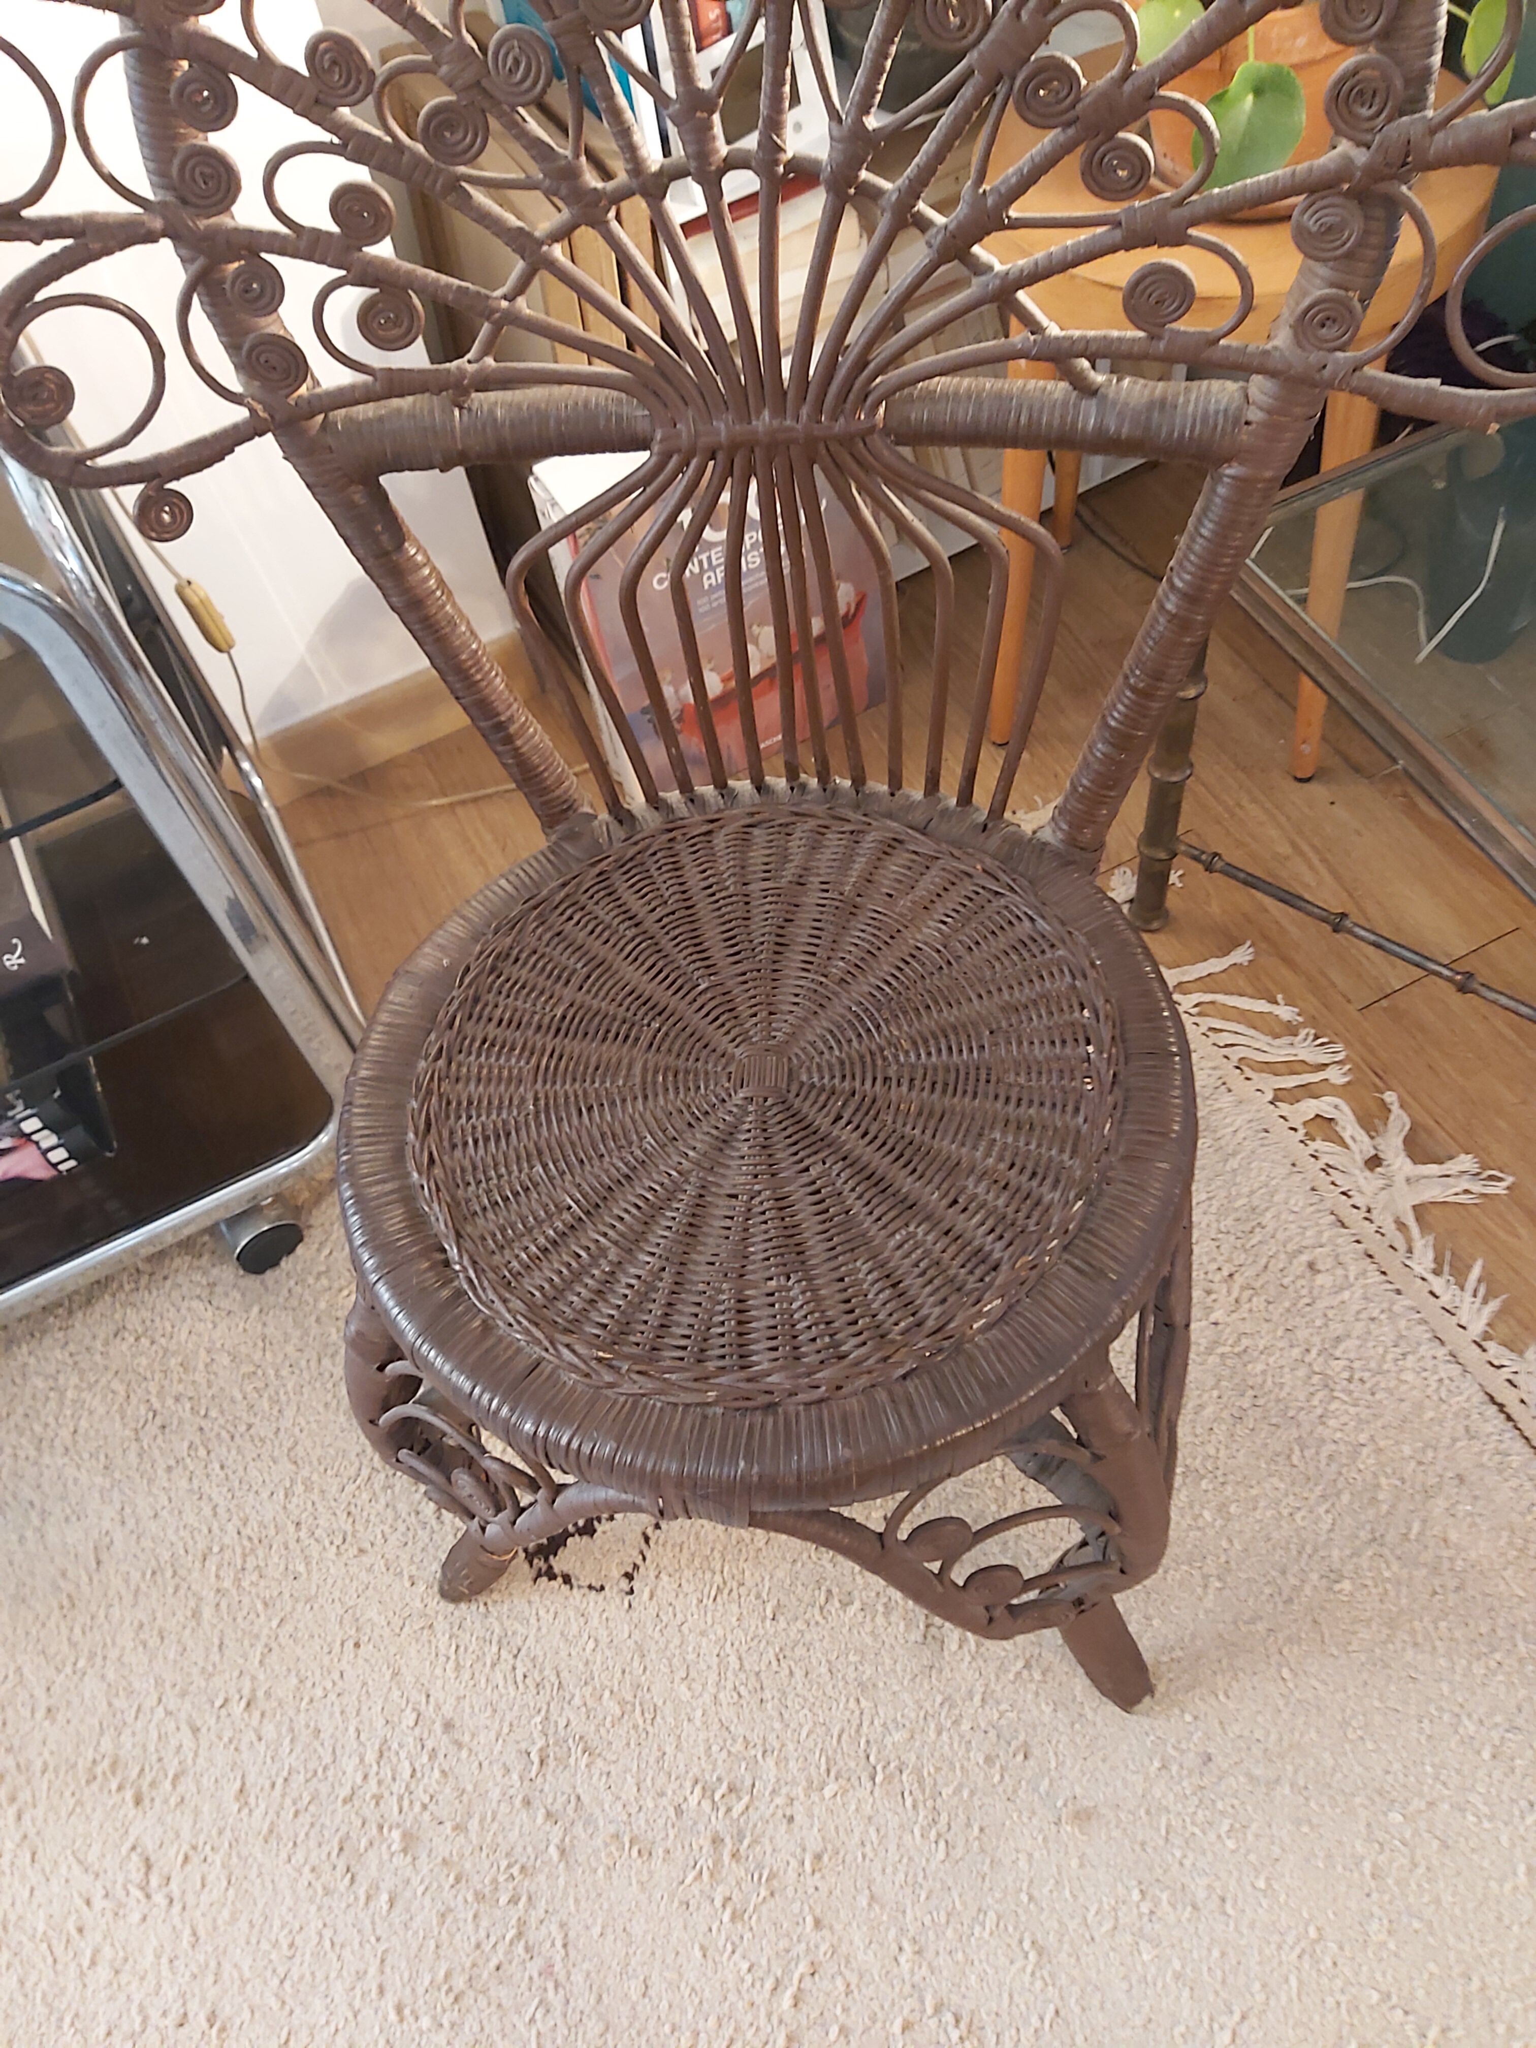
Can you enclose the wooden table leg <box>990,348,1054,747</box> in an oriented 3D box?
[{"bbox_3d":[0.193,-0.361,1.198,0.035,0.385,0.035,6,54,8],"label":"wooden table leg"}]

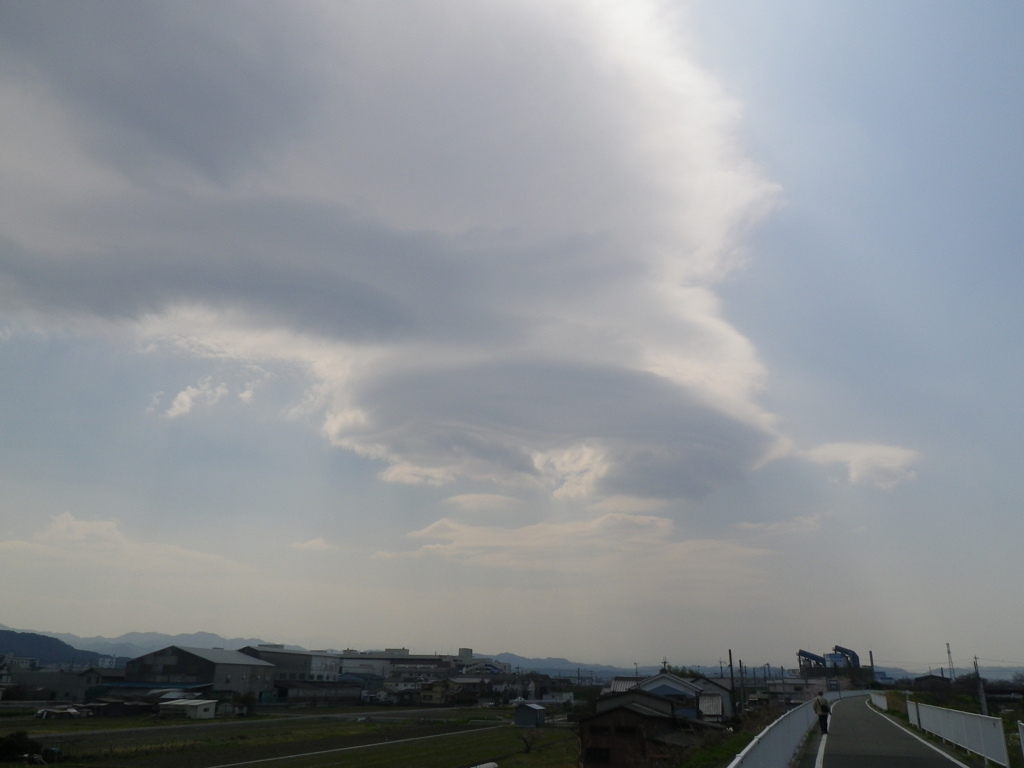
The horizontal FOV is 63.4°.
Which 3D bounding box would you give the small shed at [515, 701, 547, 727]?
[{"bbox_3d":[2.189,39.769,99.269,2.750,2.550,3.000,-8,-22,22],"label":"small shed"}]

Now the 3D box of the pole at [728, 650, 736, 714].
[{"bbox_3d":[34.628,46.772,129.351,0.330,9.900,0.330,-5,-21,13],"label":"pole"}]

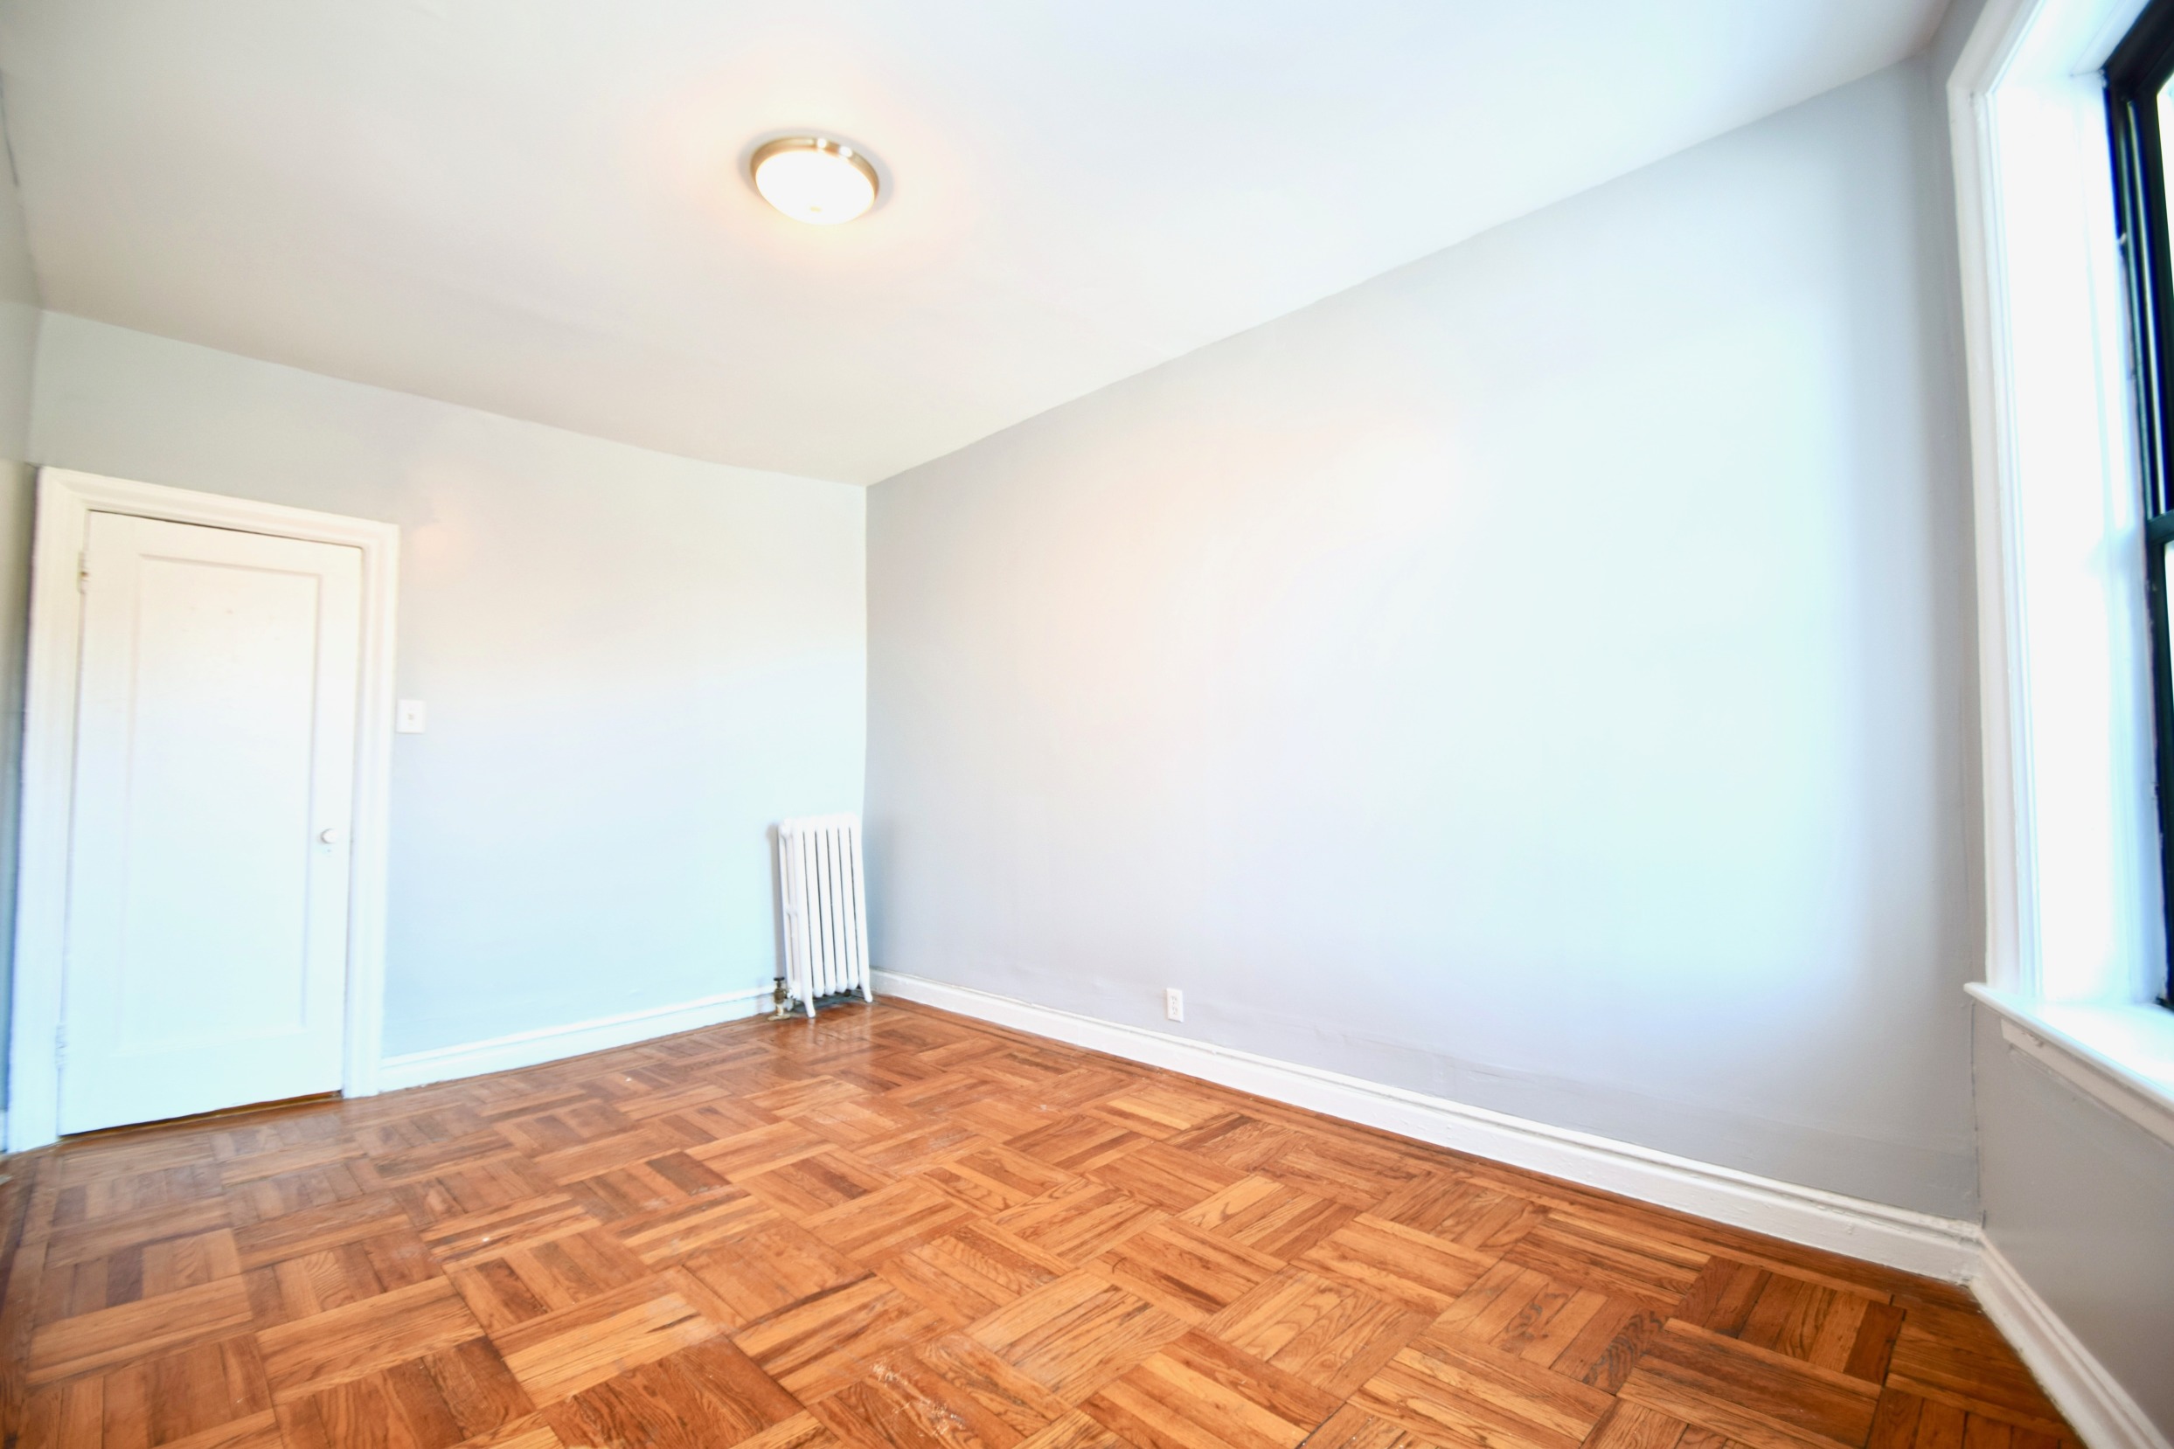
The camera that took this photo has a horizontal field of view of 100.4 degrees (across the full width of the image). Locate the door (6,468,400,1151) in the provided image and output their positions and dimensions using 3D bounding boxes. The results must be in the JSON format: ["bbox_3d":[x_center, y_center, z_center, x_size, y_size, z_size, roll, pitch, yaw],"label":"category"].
[{"bbox_3d":[-3.005,0.275,3.158,0.920,2.140,0.100,2,-4,-43],"label":"door"}]

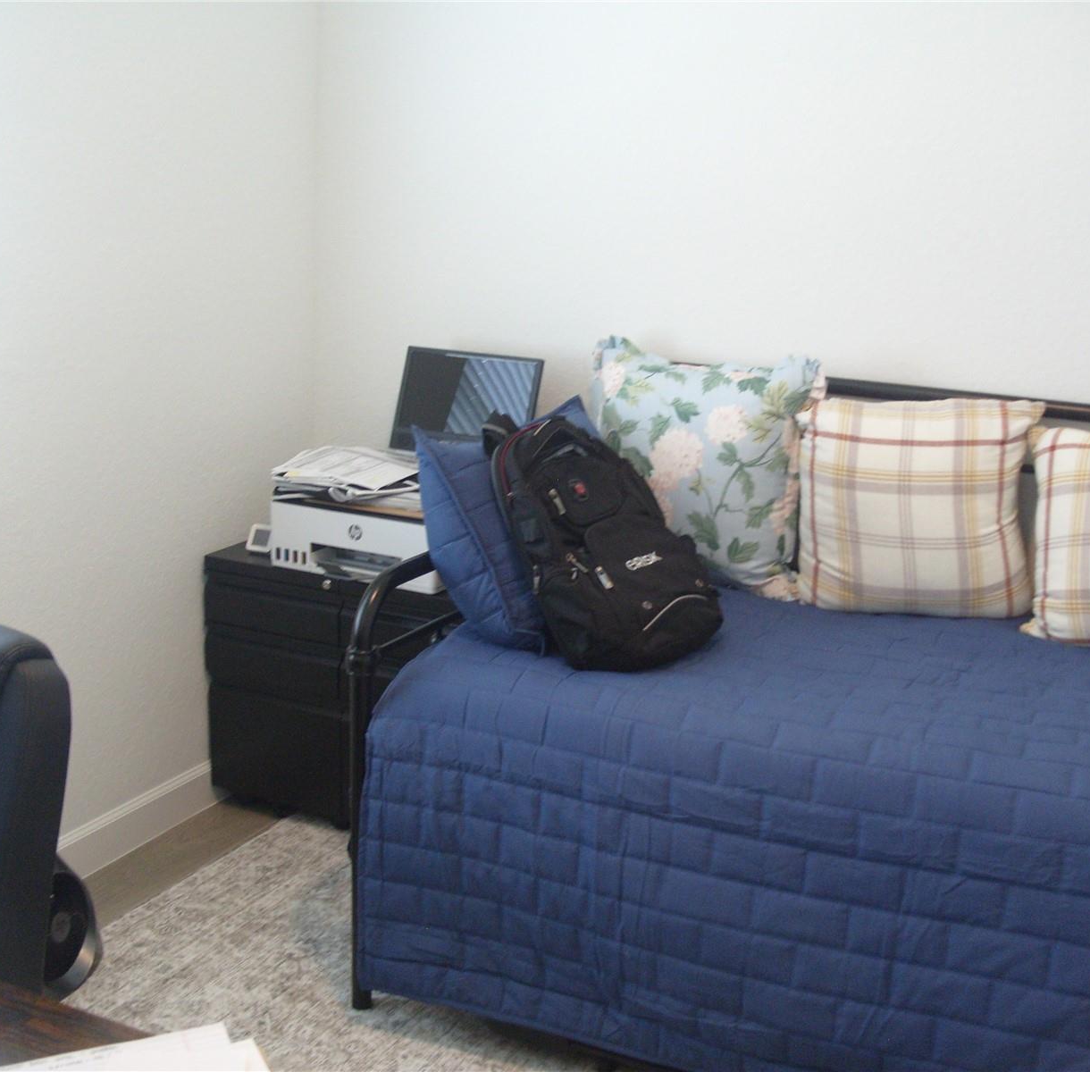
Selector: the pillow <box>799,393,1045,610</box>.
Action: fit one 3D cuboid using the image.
[{"bbox_3d":[0.767,-0.054,2.975,0.470,0.440,0.160,4,4,8],"label":"pillow"}]

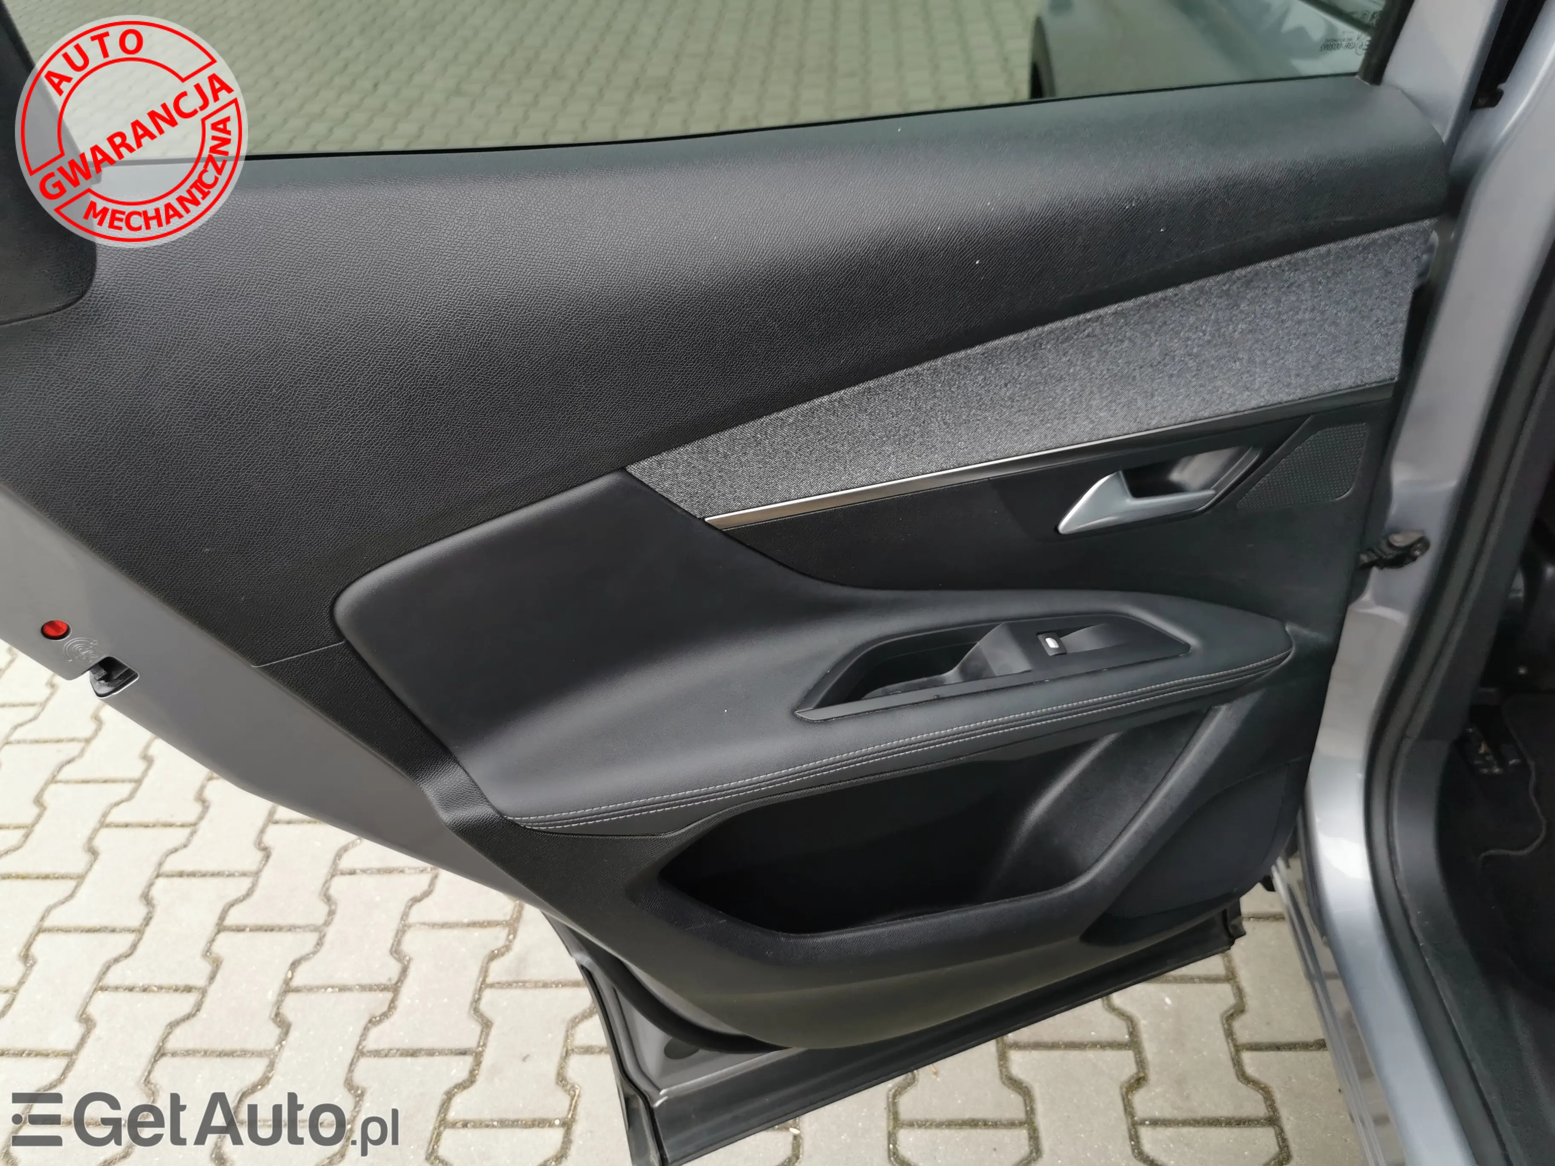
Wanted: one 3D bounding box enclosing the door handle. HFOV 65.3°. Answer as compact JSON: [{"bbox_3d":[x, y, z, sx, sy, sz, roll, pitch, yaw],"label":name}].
[{"bbox_3d":[0.273,-0.067,0.876,0.155,0.055,0.037,-14,38,-11],"label":"door handle"}]

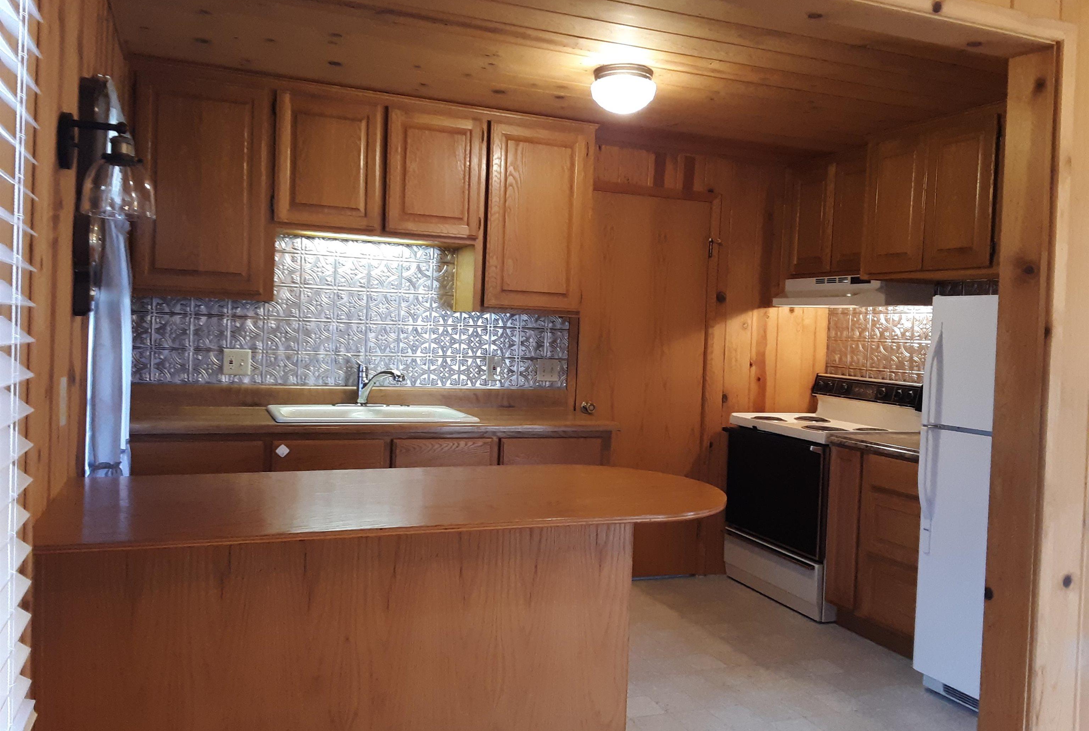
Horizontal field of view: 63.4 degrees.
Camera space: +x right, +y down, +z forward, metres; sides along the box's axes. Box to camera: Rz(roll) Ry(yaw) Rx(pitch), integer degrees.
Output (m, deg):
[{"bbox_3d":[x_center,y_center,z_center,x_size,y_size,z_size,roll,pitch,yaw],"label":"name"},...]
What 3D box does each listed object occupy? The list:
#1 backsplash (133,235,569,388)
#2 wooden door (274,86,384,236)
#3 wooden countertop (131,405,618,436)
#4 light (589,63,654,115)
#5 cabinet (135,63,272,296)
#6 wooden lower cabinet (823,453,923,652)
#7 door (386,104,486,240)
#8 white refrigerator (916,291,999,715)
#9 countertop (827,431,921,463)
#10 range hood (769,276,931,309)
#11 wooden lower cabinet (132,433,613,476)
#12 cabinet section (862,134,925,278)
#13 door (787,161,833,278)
[{"bbox_3d":[-0.815,-0.236,4.123,2.065,0.683,0.016,1,3,-23],"label":"backsplash"},{"bbox_3d":[-0.904,-0.851,3.694,0.434,0.531,0.025,1,2,-23],"label":"wooden door"},{"bbox_3d":[-0.724,0.241,3.870,2.060,0.040,0.616,1,3,-23],"label":"wooden countertop"},{"bbox_3d":[0.284,-0.990,3.196,0.240,0.148,0.240,3,3,0],"label":"light"},{"bbox_3d":[-1.419,-0.723,3.651,0.565,0.889,0.361,1,3,-23],"label":"cabinet"},{"bbox_3d":[1.768,0.836,4.002,0.630,0.863,0.700,1,3,-23],"label":"wooden lower cabinet"},{"bbox_3d":[-0.481,-0.841,3.870,0.425,0.532,0.025,1,2,-23],"label":"door"},{"bbox_3d":[1.935,0.538,3.263,0.760,1.551,0.710,1,3,-23],"label":"white refrigerator"},{"bbox_3d":[1.777,0.386,3.973,0.655,0.040,0.700,1,3,-23],"label":"countertop"},{"bbox_3d":[1.612,-0.382,4.700,0.444,0.157,0.770,1,3,-23],"label":"range hood"},{"bbox_3d":[-0.772,0.706,3.905,2.020,0.896,0.576,1,3,-23],"label":"wooden lower cabinet"},{"bbox_3d":[1.593,-0.726,3.970,0.022,0.601,0.355,1,3,-23],"label":"cabinet section"},{"bbox_3d":[1.428,-0.775,4.681,0.025,0.583,0.335,1,2,-23],"label":"door"}]

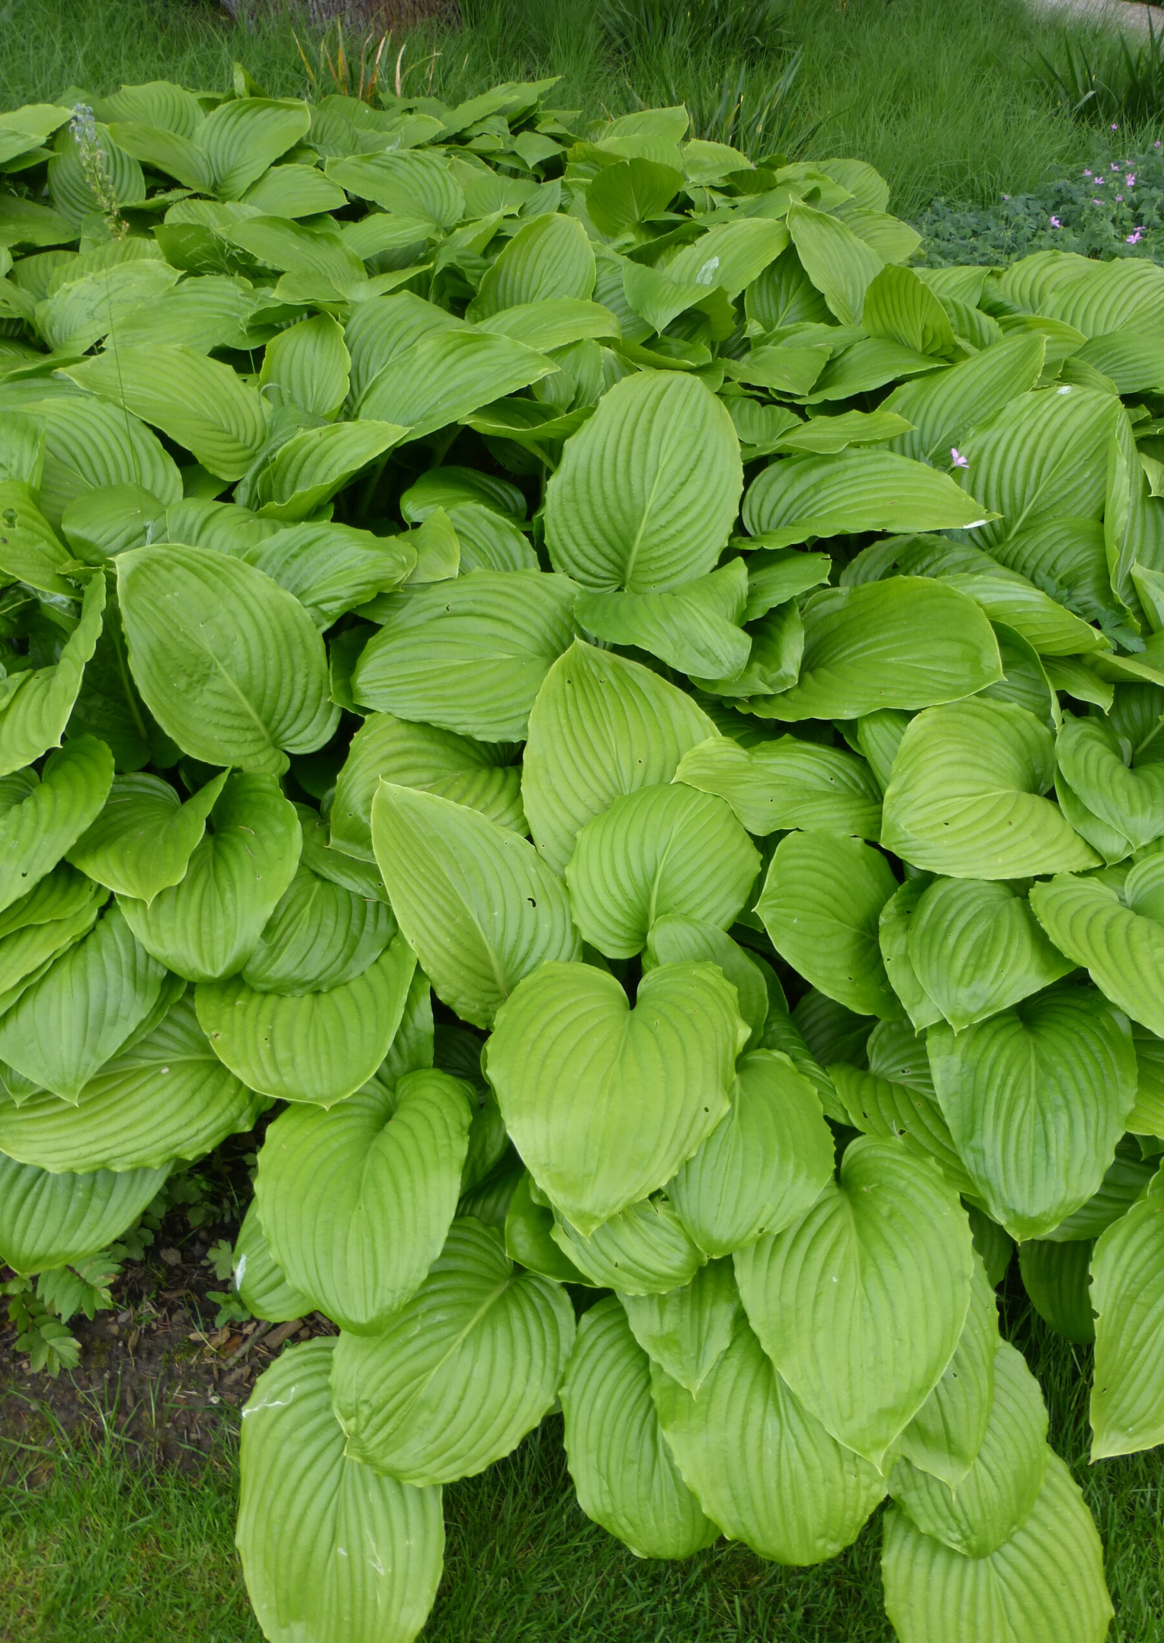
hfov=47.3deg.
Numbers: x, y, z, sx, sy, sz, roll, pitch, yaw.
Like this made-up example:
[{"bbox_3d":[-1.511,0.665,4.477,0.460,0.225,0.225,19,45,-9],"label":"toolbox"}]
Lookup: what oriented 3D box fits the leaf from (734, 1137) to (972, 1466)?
[{"bbox_3d":[0.234,0.410,1.140,0.195,0.055,0.270,-6,84,-1],"label":"leaf"}]

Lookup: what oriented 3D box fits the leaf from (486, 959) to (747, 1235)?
[{"bbox_3d":[0.027,0.239,1.151,0.220,0.075,0.250,7,83,1],"label":"leaf"}]

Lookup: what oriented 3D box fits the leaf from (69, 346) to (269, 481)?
[{"bbox_3d":[-0.545,-0.535,1.707,0.295,0.060,0.185,25,69,15],"label":"leaf"}]

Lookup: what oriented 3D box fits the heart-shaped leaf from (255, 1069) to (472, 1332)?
[{"bbox_3d":[-0.201,0.348,1.213,0.195,0.075,0.239,7,84,1],"label":"heart-shaped leaf"}]

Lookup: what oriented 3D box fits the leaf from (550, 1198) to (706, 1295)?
[{"bbox_3d":[0.035,0.341,1.160,0.165,0.050,0.125,41,75,-9],"label":"leaf"}]

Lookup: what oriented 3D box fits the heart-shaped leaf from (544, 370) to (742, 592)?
[{"bbox_3d":[0.074,-0.405,1.580,0.215,0.050,0.275,11,69,4],"label":"heart-shaped leaf"}]

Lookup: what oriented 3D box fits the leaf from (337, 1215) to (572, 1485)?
[{"bbox_3d":[-0.128,0.492,1.233,0.200,0.060,0.260,40,79,24],"label":"leaf"}]

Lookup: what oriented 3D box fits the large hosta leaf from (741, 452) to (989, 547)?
[{"bbox_3d":[0.350,-0.387,1.588,0.310,0.075,0.170,-2,61,-14],"label":"large hosta leaf"}]

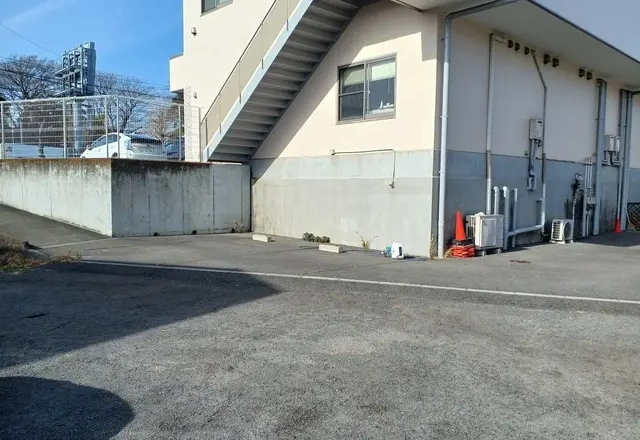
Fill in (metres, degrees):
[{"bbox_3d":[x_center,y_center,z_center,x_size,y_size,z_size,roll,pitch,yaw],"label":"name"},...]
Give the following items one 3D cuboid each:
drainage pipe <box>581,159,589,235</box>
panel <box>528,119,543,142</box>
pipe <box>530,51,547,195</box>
[{"bbox_3d":[8.038,-0.617,15.098,0.081,2.264,0.081,-3,5,-42],"label":"drainage pipe"},{"bbox_3d":[5.491,-2.306,12.724,0.355,0.488,0.170,-3,5,-42],"label":"panel"},{"bbox_3d":[5.559,-2.426,12.864,0.947,3.582,0.067,-3,5,-42],"label":"pipe"}]

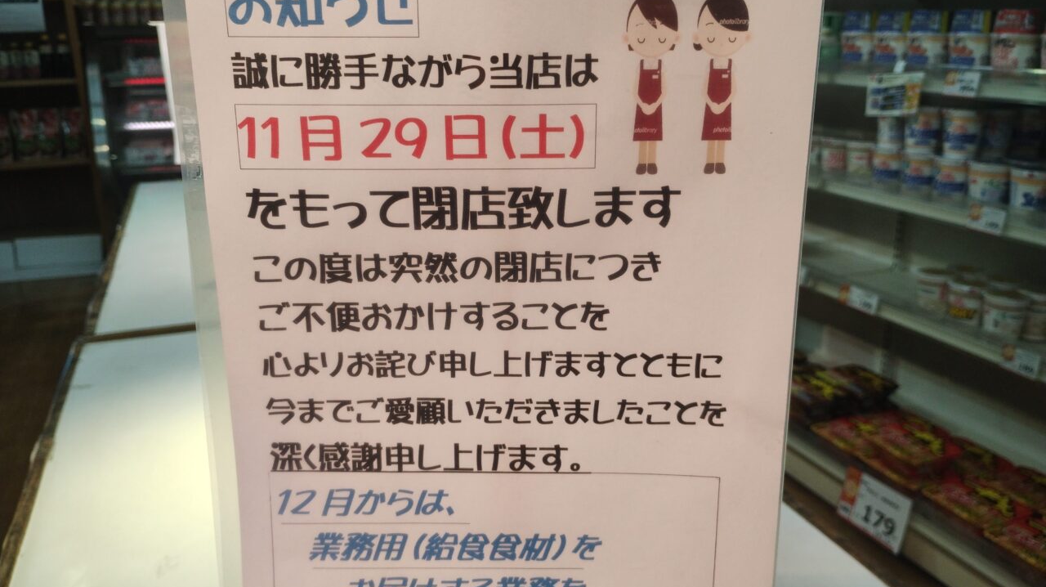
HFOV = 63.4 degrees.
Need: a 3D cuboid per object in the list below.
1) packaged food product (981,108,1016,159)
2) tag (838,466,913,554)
[{"bbox_3d":[1.108,-0.376,2.006,0.084,0.107,0.084,-17,24,-41],"label":"packaged food product"},{"bbox_3d":[0.877,0.538,2.131,0.004,0.148,0.210,1,16,-25],"label":"tag"}]

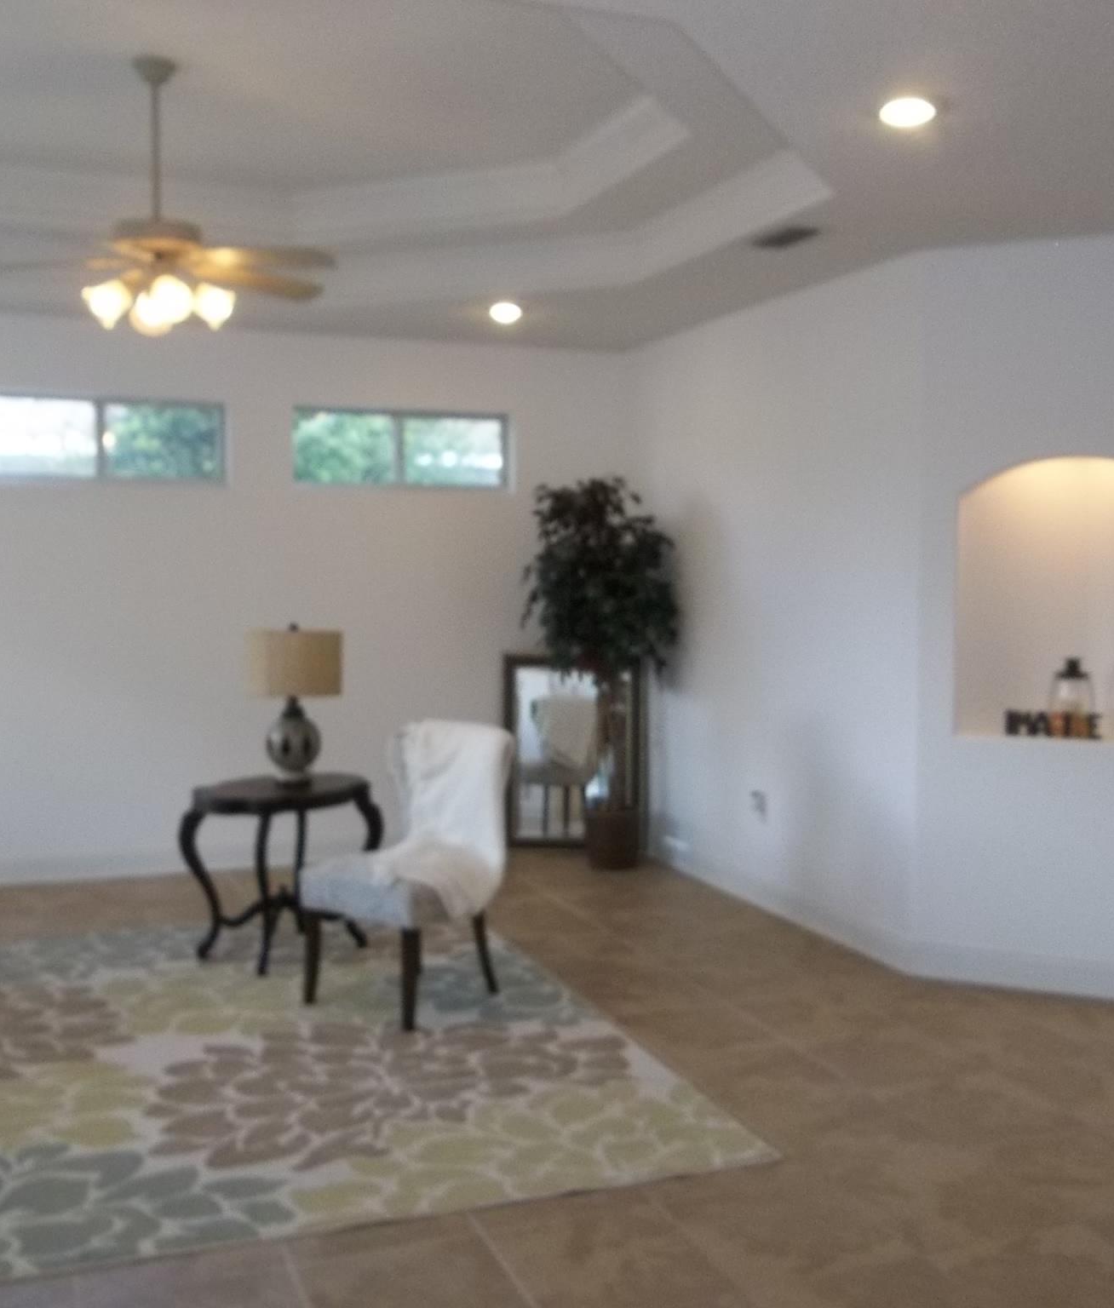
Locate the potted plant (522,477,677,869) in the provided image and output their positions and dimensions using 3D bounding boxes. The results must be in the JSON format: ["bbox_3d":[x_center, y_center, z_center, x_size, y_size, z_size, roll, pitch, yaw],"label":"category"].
[{"bbox_3d":[0.232,0.093,7.393,0.840,2.081,0.760,0,4,0],"label":"potted plant"}]

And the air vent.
[{"bbox_3d":[0.841,-1.551,5.071,0.150,0.020,0.320,-1,4,-22],"label":"air vent"}]

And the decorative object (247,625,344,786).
[{"bbox_3d":[-1.099,0.211,5.688,0.385,0.667,0.385,0,4,0],"label":"decorative object"}]

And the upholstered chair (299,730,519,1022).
[{"bbox_3d":[-0.548,0.788,5.101,0.530,1.000,0.630,3,5,34],"label":"upholstered chair"}]

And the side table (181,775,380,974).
[{"bbox_3d":[-1.140,0.895,5.663,0.550,0.700,0.800,4,5,40],"label":"side table"}]

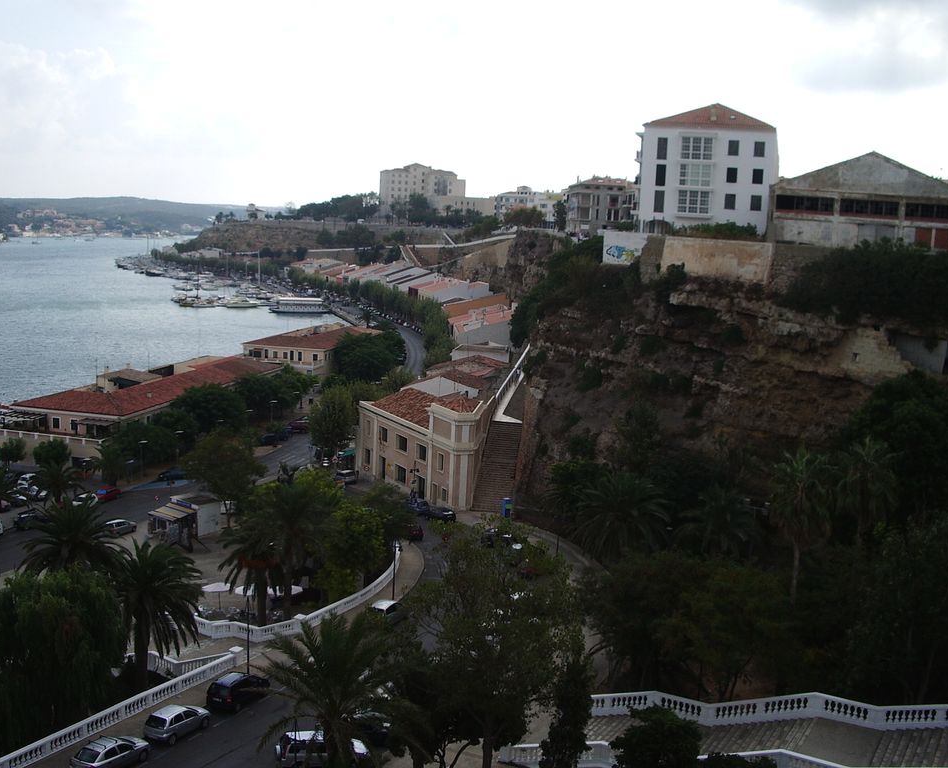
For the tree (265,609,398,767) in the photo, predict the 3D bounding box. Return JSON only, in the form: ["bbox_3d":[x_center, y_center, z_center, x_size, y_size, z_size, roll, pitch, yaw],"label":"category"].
[{"bbox_3d":[-6.382,14.876,47.369,6.600,8.500,6.600,2,9,0],"label":"tree"}]

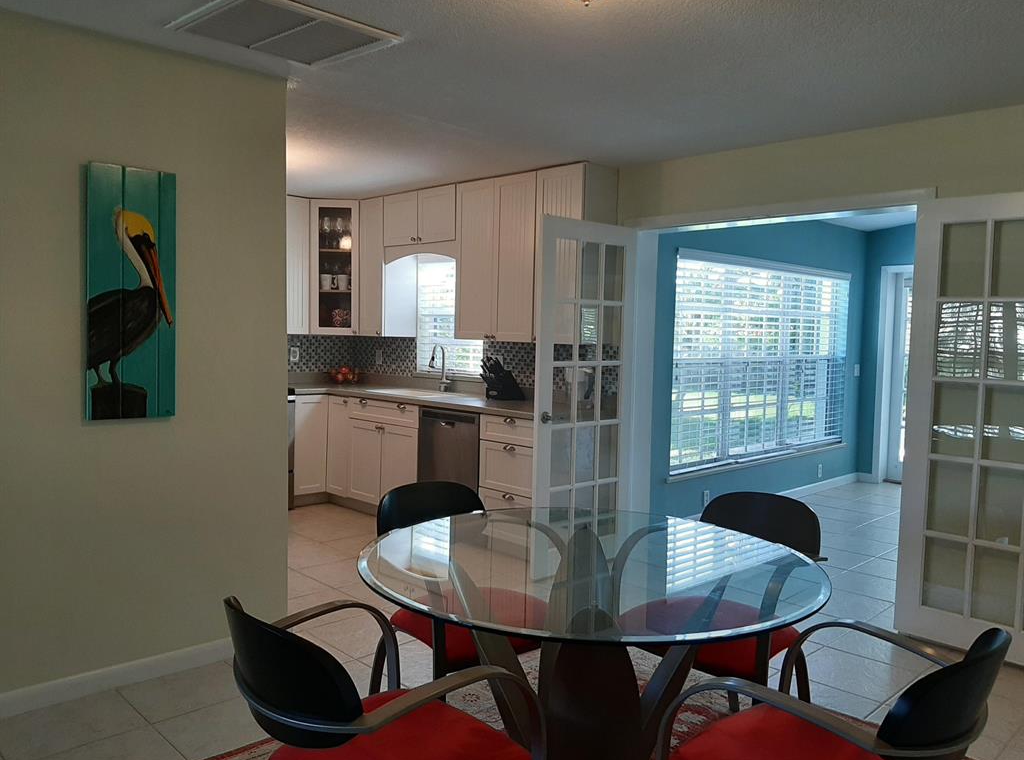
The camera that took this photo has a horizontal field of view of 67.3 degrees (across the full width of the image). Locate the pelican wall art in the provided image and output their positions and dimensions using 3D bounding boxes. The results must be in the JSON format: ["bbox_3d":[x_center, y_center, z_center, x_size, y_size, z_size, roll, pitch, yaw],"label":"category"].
[{"bbox_3d":[-1.425,-0.321,2.900,0.030,0.925,0.315,5,5,41],"label":"pelican wall art"}]

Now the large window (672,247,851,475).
[{"bbox_3d":[2.108,-0.150,6.113,0.090,1.460,3.000,5,5,43],"label":"large window"}]

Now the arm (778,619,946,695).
[{"bbox_3d":[0.882,0.738,1.935,0.120,0.210,0.410,-2,5,-41],"label":"arm"}]

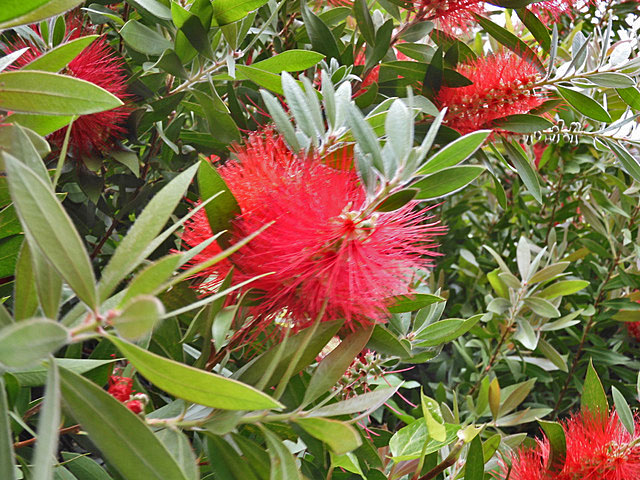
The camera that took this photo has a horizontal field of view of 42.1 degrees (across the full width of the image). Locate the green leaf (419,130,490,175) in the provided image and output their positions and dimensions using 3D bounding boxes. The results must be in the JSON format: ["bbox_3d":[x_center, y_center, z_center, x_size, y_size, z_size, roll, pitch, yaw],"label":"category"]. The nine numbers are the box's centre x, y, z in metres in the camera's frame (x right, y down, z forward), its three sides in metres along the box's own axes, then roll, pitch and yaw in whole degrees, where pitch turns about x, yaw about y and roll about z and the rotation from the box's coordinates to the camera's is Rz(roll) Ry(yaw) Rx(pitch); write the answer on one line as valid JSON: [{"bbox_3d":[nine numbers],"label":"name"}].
[{"bbox_3d":[0.063,-0.041,0.395,0.040,0.013,0.006,-31,-36,15],"label":"green leaf"}]

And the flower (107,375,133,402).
[{"bbox_3d":[-0.104,0.077,0.430,0.013,0.015,0.013,0,6,0],"label":"flower"}]

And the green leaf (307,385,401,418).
[{"bbox_3d":[0.016,0.071,0.370,0.046,0.011,0.007,-16,-29,-13],"label":"green leaf"}]

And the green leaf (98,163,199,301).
[{"bbox_3d":[-0.069,-0.003,0.335,0.007,0.076,0.014,4,42,-54],"label":"green leaf"}]

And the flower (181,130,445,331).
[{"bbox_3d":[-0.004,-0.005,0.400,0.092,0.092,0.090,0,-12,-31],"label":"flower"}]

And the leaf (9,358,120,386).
[{"bbox_3d":[-0.123,0.064,0.400,0.064,0.006,0.014,-8,42,18],"label":"leaf"}]

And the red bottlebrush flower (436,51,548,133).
[{"bbox_3d":[0.137,-0.117,0.670,0.086,0.068,0.068,-12,-4,18],"label":"red bottlebrush flower"}]

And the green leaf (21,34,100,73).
[{"bbox_3d":[-0.141,-0.100,0.450,0.047,0.007,0.016,-29,58,-12],"label":"green leaf"}]

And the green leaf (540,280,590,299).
[{"bbox_3d":[0.231,0.047,0.790,0.048,0.015,0.007,-17,-41,25],"label":"green leaf"}]

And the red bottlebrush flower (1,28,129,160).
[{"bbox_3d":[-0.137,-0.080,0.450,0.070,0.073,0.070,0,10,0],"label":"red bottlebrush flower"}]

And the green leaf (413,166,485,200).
[{"bbox_3d":[0.066,-0.029,0.425,0.039,0.013,0.006,-18,-38,15],"label":"green leaf"}]

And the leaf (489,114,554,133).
[{"bbox_3d":[0.155,-0.090,0.640,0.058,0.007,0.015,-2,52,-20],"label":"leaf"}]

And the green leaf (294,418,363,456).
[{"bbox_3d":[0.003,0.084,0.360,0.035,0.008,0.016,16,43,31],"label":"green leaf"}]

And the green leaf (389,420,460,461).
[{"bbox_3d":[0.052,0.098,0.405,0.037,0.008,0.018,-15,55,-16],"label":"green leaf"}]

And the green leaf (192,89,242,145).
[{"bbox_3d":[-0.066,-0.078,0.530,0.016,0.051,0.007,-35,-24,-14],"label":"green leaf"}]

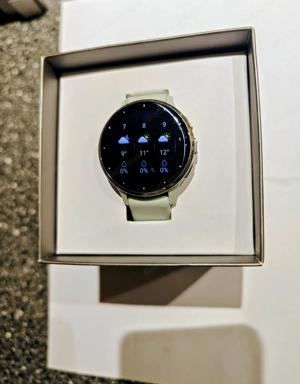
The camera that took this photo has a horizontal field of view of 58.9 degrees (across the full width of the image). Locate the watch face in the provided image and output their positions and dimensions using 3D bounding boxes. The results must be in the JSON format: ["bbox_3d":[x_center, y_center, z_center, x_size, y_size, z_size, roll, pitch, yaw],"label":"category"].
[{"bbox_3d":[-0.002,-0.019,0.119,0.042,0.007,0.042,-1,87,11],"label":"watch face"}]

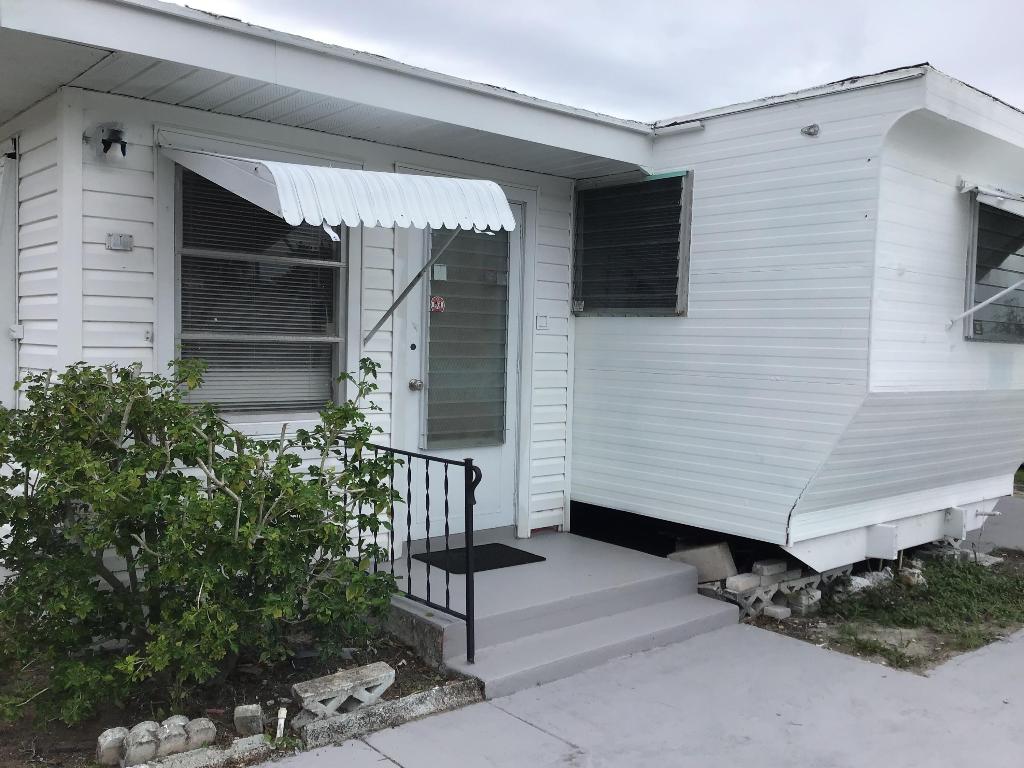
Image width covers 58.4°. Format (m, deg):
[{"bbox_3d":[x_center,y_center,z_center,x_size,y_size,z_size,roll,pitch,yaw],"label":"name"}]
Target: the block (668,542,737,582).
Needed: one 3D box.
[{"bbox_3d":[1.105,1.061,5.362,0.096,0.188,0.394,-4,-14,-42],"label":"block"}]

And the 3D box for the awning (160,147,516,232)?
[{"bbox_3d":[-0.805,-0.857,4.106,1.098,0.427,1.235,-1,4,-41],"label":"awning"}]

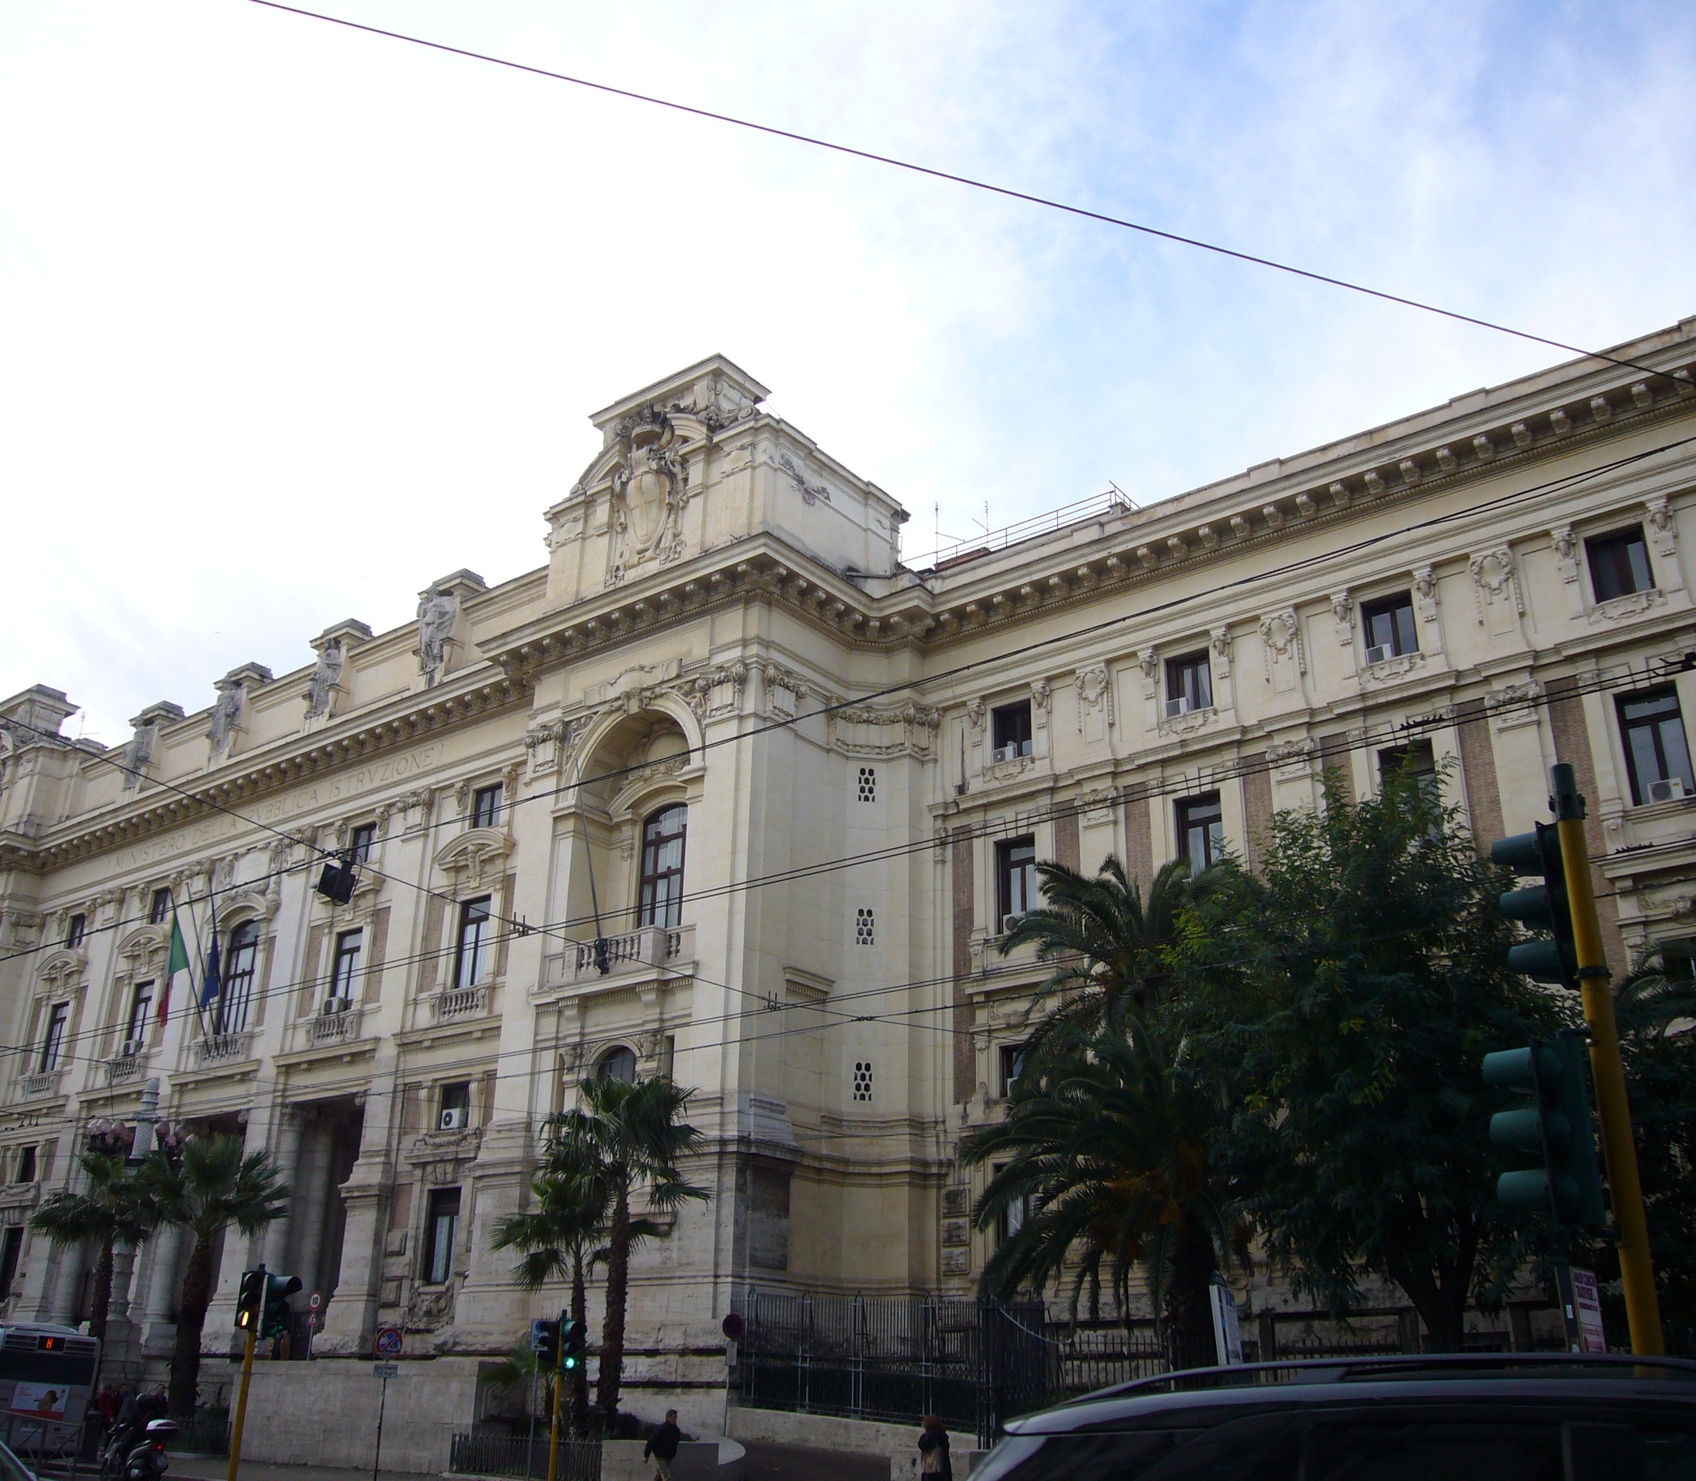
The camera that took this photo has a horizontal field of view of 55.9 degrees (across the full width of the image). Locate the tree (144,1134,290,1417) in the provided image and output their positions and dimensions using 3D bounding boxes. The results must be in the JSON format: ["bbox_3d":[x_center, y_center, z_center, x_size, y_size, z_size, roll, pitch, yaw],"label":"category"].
[{"bbox_3d":[-18.425,15.514,45.800,4.200,8.300,4.200,-16,-28,35],"label":"tree"}]

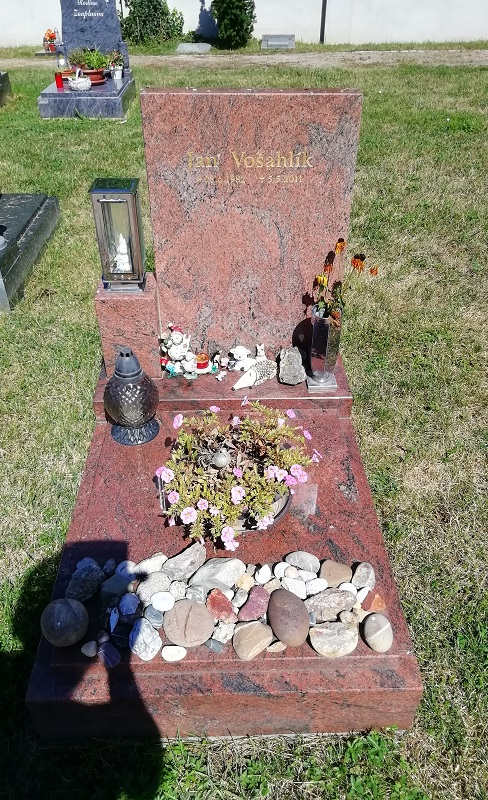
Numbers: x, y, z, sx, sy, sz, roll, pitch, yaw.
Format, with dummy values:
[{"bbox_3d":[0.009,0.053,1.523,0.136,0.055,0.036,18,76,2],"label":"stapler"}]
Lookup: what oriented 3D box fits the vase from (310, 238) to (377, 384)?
[{"bbox_3d":[0.286,-0.242,1.817,0.180,0.475,0.130,-1,38,-1],"label":"vase"}]

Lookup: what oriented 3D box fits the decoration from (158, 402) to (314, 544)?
[{"bbox_3d":[-0.034,0.187,1.594,0.385,0.165,0.385,-1,38,-1],"label":"decoration"}]

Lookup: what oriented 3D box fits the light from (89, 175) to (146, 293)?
[{"bbox_3d":[-0.375,-0.501,1.839,0.130,0.310,0.130,-1,38,-1],"label":"light"}]

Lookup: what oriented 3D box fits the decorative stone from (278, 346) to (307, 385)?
[{"bbox_3d":[0.162,-0.110,1.949,0.085,0.104,0.065,-1,38,-1],"label":"decorative stone"}]

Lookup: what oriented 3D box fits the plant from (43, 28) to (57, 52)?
[{"bbox_3d":[-2.912,-5.403,9.009,0.170,0.310,0.170,-1,38,-1],"label":"plant"}]

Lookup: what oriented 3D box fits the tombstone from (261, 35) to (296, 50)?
[{"bbox_3d":[0.531,-5.712,9.554,0.530,0.220,0.300,-1,38,-1],"label":"tombstone"}]

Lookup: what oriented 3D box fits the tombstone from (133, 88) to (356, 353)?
[{"bbox_3d":[0.025,-0.521,1.906,0.612,0.814,0.087,-1,33,-1],"label":"tombstone"}]

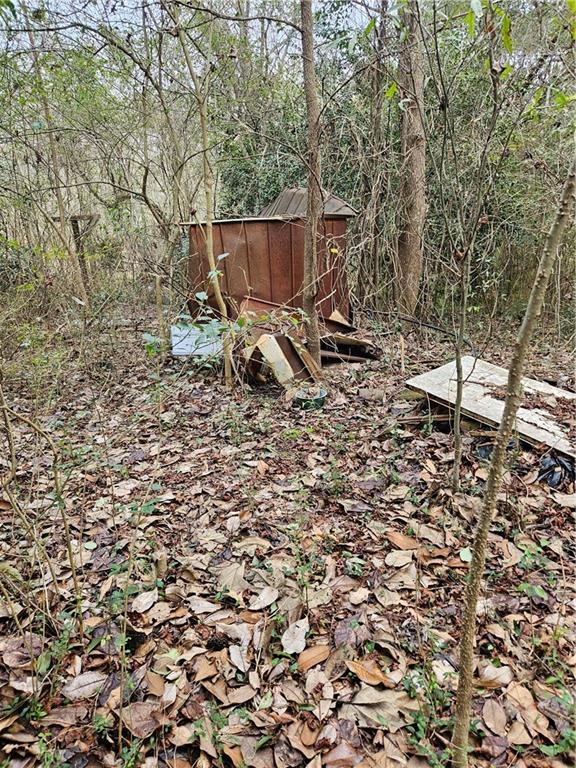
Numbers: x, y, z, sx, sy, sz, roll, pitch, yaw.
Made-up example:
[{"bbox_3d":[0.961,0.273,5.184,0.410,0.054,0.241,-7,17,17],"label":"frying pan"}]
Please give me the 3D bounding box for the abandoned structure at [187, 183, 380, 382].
[{"bbox_3d":[-0.205,-1.379,6.127,2.100,1.750,2.200,-4,19,-6],"label":"abandoned structure"}]

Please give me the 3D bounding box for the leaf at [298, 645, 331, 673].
[{"bbox_3d":[0.084,0.953,1.778,0.145,0.035,0.072,-13,21,-29],"label":"leaf"}]

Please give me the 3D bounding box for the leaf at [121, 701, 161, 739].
[{"bbox_3d":[-0.458,1.040,1.581,0.119,0.040,0.128,-5,19,-9],"label":"leaf"}]

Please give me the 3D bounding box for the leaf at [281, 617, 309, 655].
[{"bbox_3d":[0.031,0.877,1.786,0.074,0.020,0.157,11,30,23],"label":"leaf"}]

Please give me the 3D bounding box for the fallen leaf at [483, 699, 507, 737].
[{"bbox_3d":[0.595,0.957,1.464,0.060,0.015,0.112,-1,18,5],"label":"fallen leaf"}]

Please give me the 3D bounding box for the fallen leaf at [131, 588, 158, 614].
[{"bbox_3d":[-0.550,0.839,1.984,0.066,0.020,0.131,14,27,30],"label":"fallen leaf"}]

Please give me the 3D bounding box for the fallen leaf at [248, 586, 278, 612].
[{"bbox_3d":[-0.088,0.829,1.958,0.138,0.020,0.059,-18,28,-35],"label":"fallen leaf"}]

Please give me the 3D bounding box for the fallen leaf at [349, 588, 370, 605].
[{"bbox_3d":[0.289,0.853,2.051,0.094,0.030,0.077,-7,19,-15],"label":"fallen leaf"}]

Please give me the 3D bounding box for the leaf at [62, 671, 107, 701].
[{"bbox_3d":[-0.639,0.960,1.615,0.138,0.020,0.089,-9,22,-21],"label":"leaf"}]

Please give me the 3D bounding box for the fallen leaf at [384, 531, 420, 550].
[{"bbox_3d":[0.504,0.703,2.286,0.168,0.025,0.079,14,33,33],"label":"fallen leaf"}]

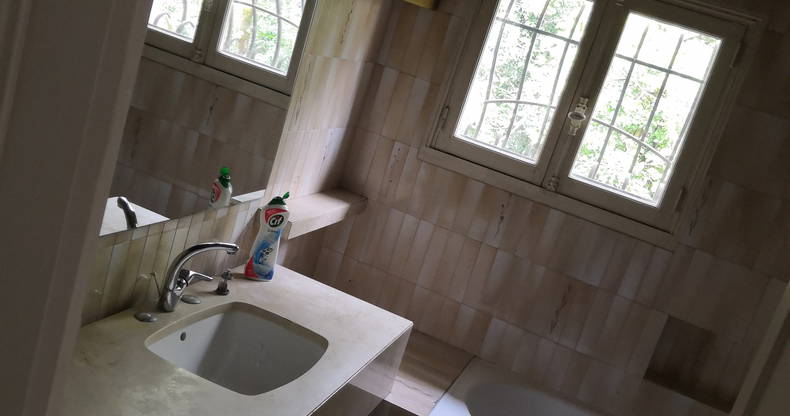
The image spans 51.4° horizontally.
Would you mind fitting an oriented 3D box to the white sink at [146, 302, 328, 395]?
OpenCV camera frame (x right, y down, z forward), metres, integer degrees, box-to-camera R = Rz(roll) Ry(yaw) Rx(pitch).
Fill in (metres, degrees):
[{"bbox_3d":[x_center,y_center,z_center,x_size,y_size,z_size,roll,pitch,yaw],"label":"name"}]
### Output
[{"bbox_3d":[-0.403,0.429,2.119,0.376,0.161,0.522,21,12,14],"label":"white sink"}]

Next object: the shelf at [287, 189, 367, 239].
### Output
[{"bbox_3d":[-0.282,0.008,2.930,0.135,0.056,0.709,21,12,14],"label":"shelf"}]

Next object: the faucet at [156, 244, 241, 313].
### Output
[{"bbox_3d":[-0.512,0.178,2.158,0.163,0.215,0.065,15,12,-10],"label":"faucet"}]

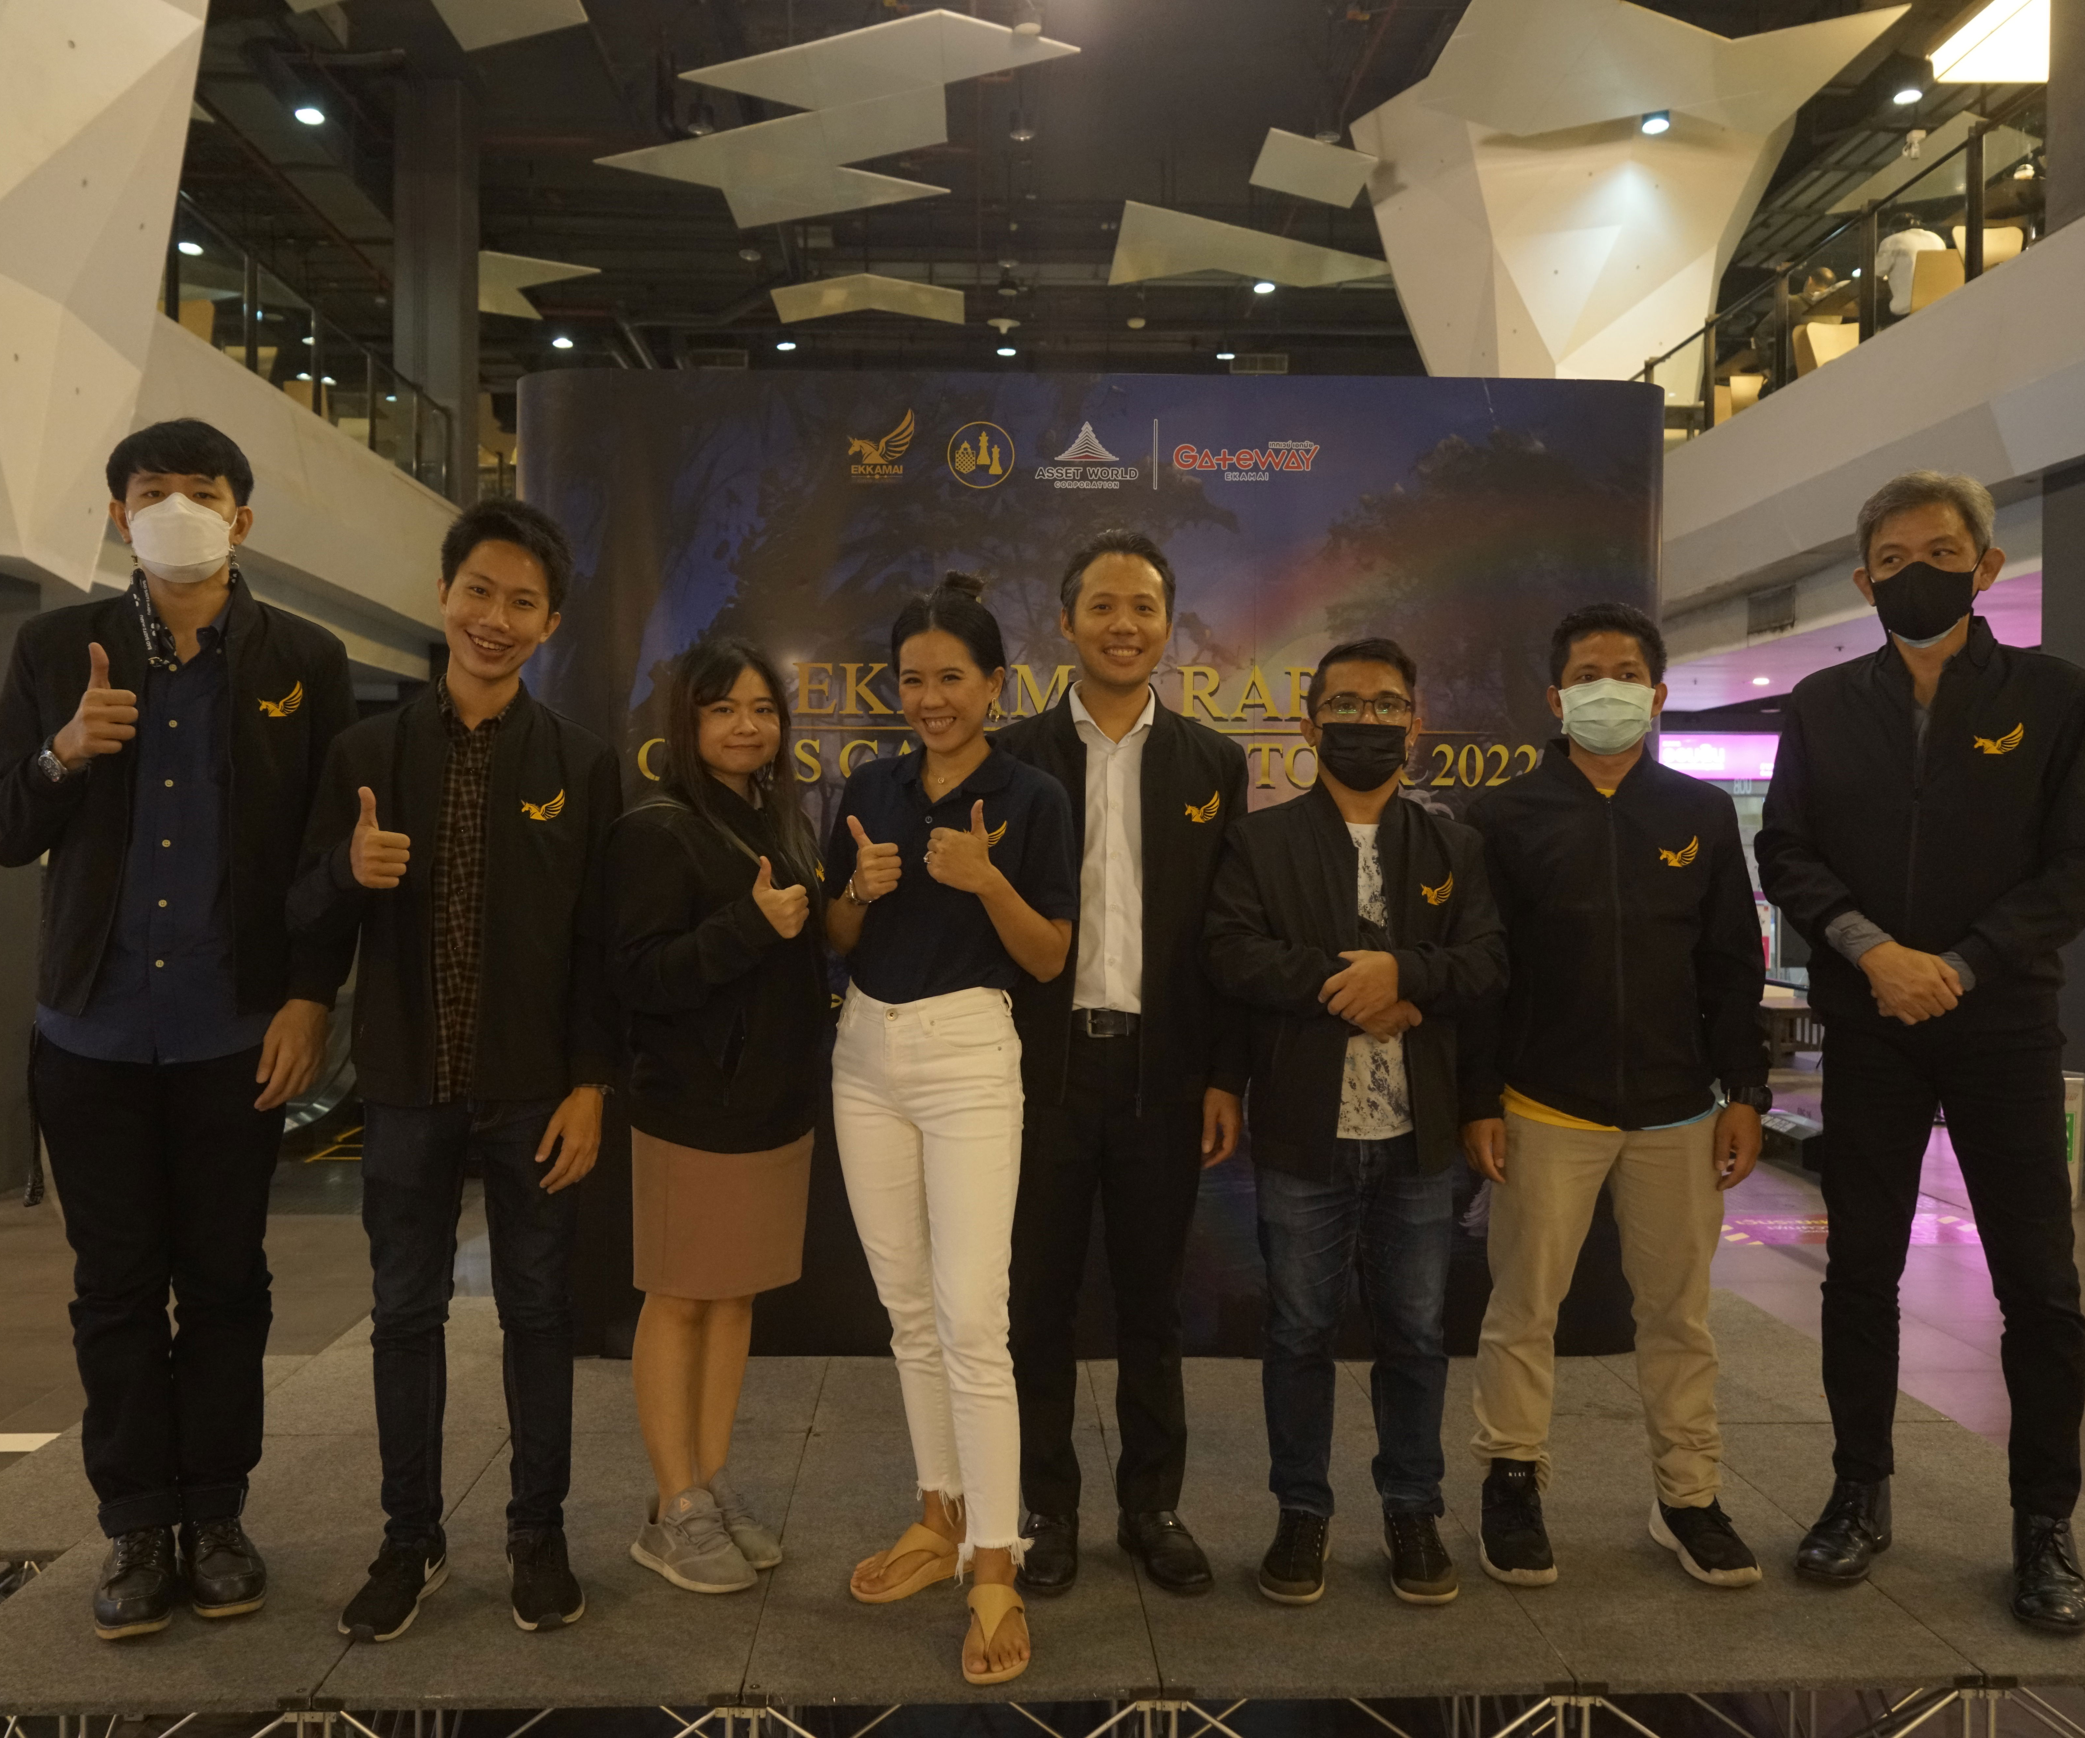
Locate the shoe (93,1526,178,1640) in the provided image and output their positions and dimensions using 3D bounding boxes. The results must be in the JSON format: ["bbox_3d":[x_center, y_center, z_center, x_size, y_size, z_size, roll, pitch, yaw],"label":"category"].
[{"bbox_3d":[-1.435,1.086,2.876,0.110,0.145,0.295,0,1,-24],"label":"shoe"}]

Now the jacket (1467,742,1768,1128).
[{"bbox_3d":[0.968,0.109,3.072,0.485,0.645,0.300,0,1,12],"label":"jacket"}]

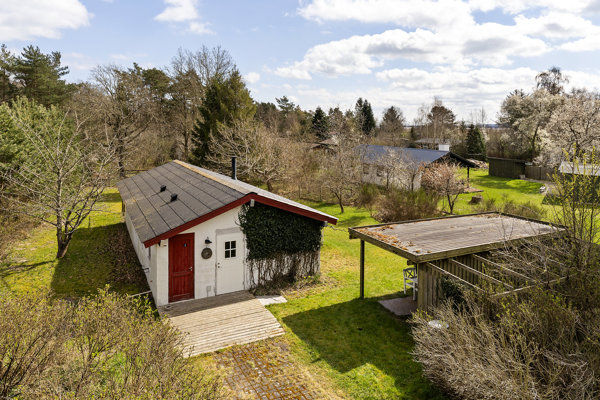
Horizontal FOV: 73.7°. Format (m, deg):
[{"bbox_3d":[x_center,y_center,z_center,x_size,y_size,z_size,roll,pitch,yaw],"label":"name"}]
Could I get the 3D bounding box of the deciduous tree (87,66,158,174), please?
[{"bbox_3d":[-19.107,-8.387,43.090,7.320,11.889,7.320,0,10,0],"label":"deciduous tree"}]

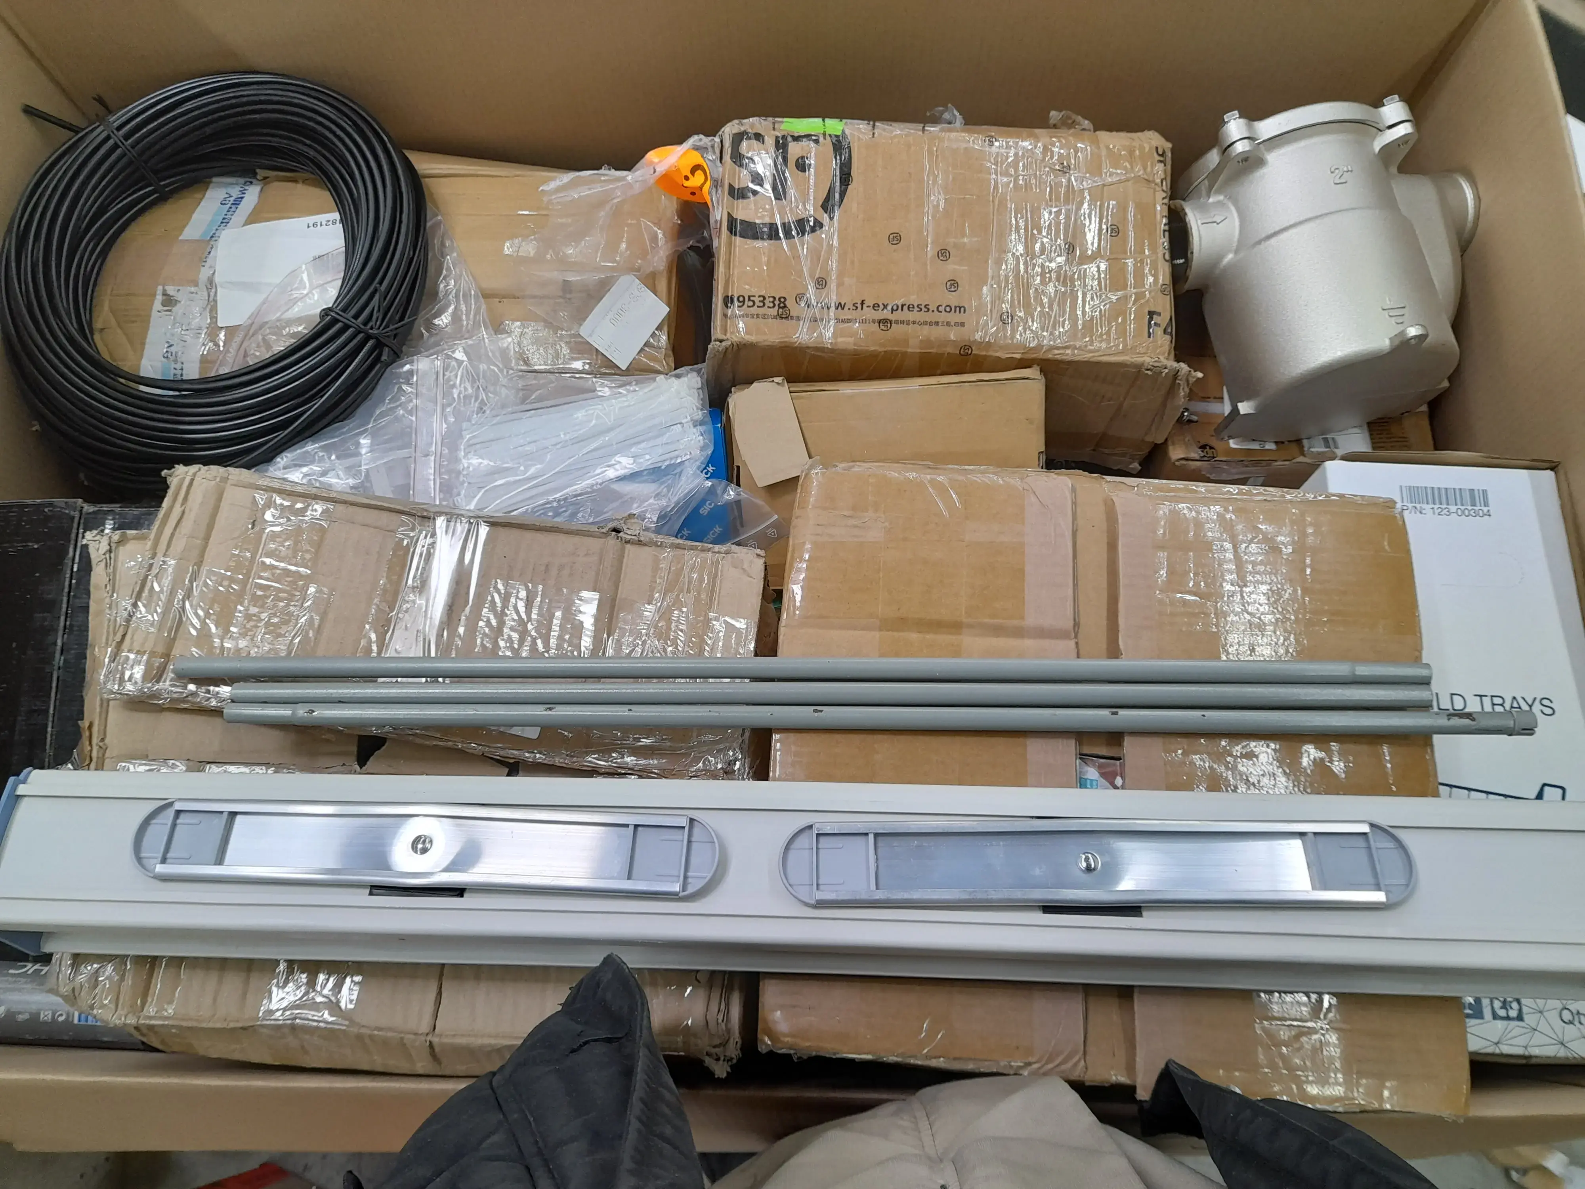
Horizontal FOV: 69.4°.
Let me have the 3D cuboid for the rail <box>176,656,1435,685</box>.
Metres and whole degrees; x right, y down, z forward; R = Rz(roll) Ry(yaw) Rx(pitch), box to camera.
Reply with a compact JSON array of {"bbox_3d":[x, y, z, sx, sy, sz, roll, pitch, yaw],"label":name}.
[{"bbox_3d":[-0.002,0.053,0.780,0.856,0.015,0.015,0,75,3],"label":"rail"}]

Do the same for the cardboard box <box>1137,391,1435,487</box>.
[{"bbox_3d":[0.426,-0.162,1.028,0.225,0.120,0.150,0,75,0],"label":"cardboard box"}]

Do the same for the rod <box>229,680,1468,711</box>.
[{"bbox_3d":[0.016,0.068,0.780,0.820,0.015,0.015,0,75,3],"label":"rod"}]

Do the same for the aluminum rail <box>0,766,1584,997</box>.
[{"bbox_3d":[0.014,0.184,0.710,1.000,0.060,0.115,1,75,2],"label":"aluminum rail"}]

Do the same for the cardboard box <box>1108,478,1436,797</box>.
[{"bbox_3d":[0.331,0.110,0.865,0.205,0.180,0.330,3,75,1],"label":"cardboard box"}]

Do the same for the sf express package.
[{"bbox_3d":[0.104,-0.220,0.862,0.310,0.175,0.175,3,75,1],"label":"sf express package"}]

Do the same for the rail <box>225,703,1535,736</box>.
[{"bbox_3d":[0.049,0.084,0.780,0.891,0.015,0.015,0,75,3],"label":"rail"}]

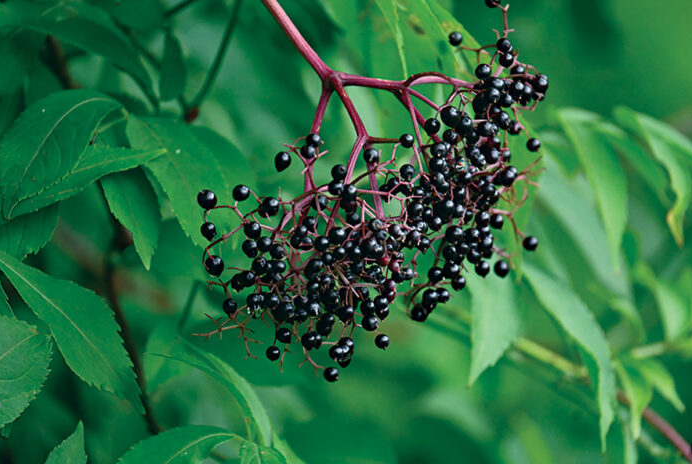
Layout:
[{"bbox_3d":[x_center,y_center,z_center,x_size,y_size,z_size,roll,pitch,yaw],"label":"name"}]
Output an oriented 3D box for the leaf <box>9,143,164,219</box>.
[{"bbox_3d":[-0.099,-0.019,2.750,0.060,0.030,0.028,0,8,0],"label":"leaf"}]

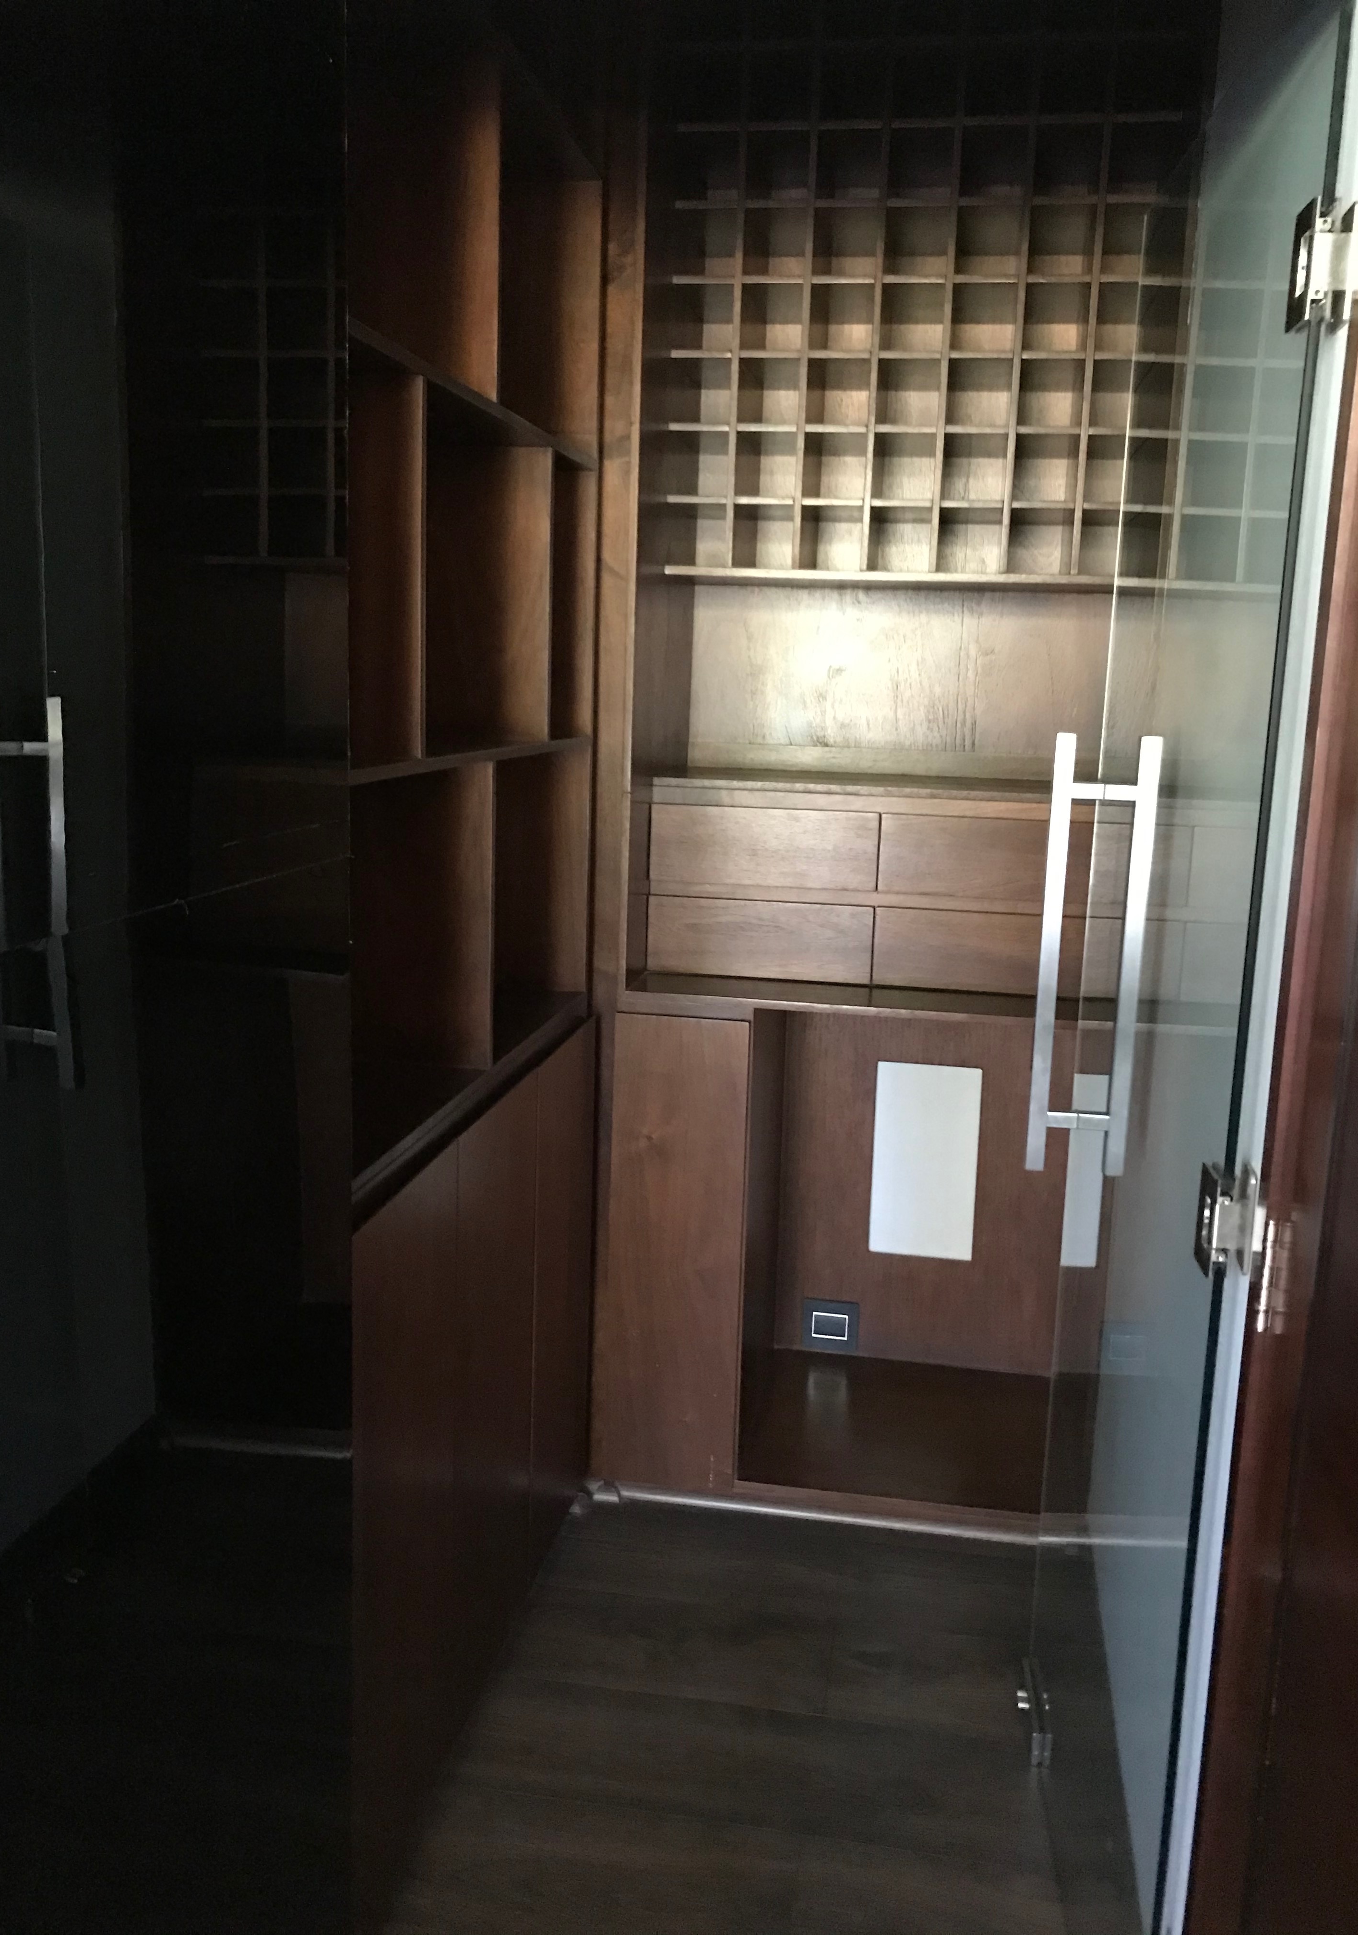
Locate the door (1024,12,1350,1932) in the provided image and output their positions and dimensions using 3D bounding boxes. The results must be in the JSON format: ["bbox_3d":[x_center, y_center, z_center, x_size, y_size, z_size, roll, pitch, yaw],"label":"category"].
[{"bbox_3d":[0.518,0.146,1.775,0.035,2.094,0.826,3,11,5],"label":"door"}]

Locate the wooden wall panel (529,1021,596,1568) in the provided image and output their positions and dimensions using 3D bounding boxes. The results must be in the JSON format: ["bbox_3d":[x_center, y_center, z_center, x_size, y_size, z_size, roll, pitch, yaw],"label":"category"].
[{"bbox_3d":[-0.209,0.553,2.670,0.030,0.874,0.371,4,11,10],"label":"wooden wall panel"}]

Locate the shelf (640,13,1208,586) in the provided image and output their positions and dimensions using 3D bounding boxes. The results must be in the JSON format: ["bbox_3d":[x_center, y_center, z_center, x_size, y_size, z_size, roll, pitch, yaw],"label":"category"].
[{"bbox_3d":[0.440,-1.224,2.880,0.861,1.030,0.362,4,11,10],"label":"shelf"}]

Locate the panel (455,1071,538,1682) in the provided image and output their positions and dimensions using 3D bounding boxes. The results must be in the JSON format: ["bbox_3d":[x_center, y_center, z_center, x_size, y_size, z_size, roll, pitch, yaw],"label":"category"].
[{"bbox_3d":[-0.276,0.619,2.301,0.030,0.874,0.391,4,11,10],"label":"panel"}]

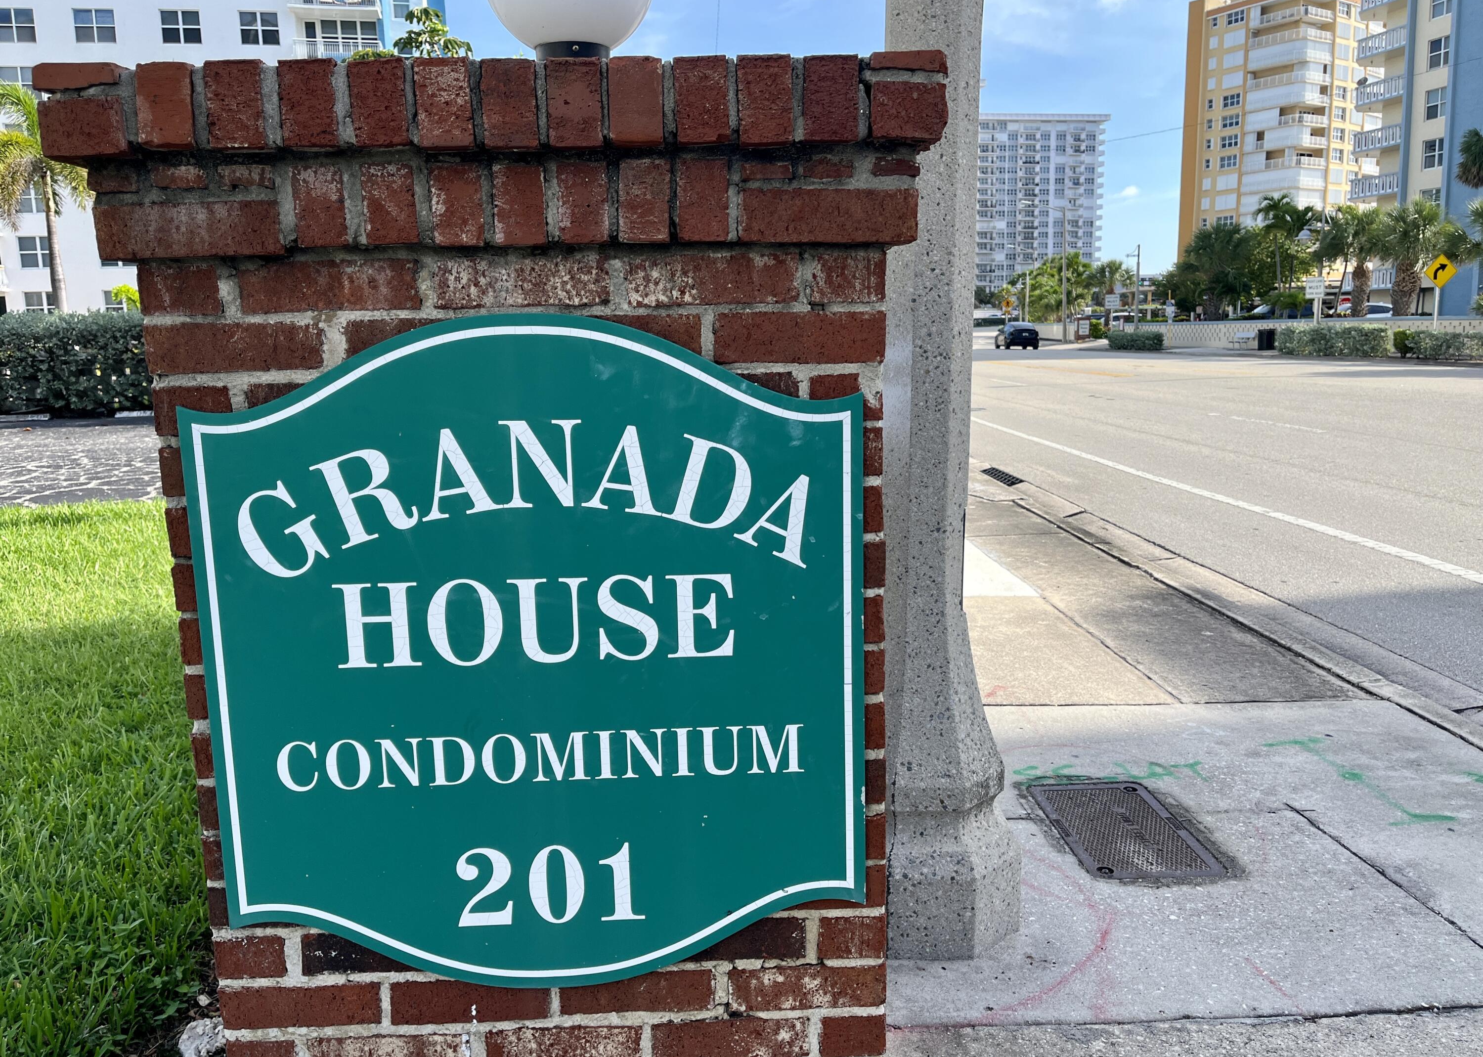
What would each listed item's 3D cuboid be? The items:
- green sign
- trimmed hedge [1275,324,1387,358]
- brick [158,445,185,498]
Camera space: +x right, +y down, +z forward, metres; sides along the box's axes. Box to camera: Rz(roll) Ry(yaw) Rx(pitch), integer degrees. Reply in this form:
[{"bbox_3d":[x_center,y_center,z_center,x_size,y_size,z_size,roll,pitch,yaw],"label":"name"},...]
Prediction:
[{"bbox_3d":[-0.247,0.166,1.350,0.794,0.838,0.020,-2,9,-2],"label":"green sign"},{"bbox_3d":[18.808,-6.100,35.621,1.100,1.060,4.575,-2,10,-2],"label":"trimmed hedge"},{"bbox_3d":[-0.581,-0.075,1.357,0.202,0.057,0.095,-2,9,-2],"label":"brick"}]

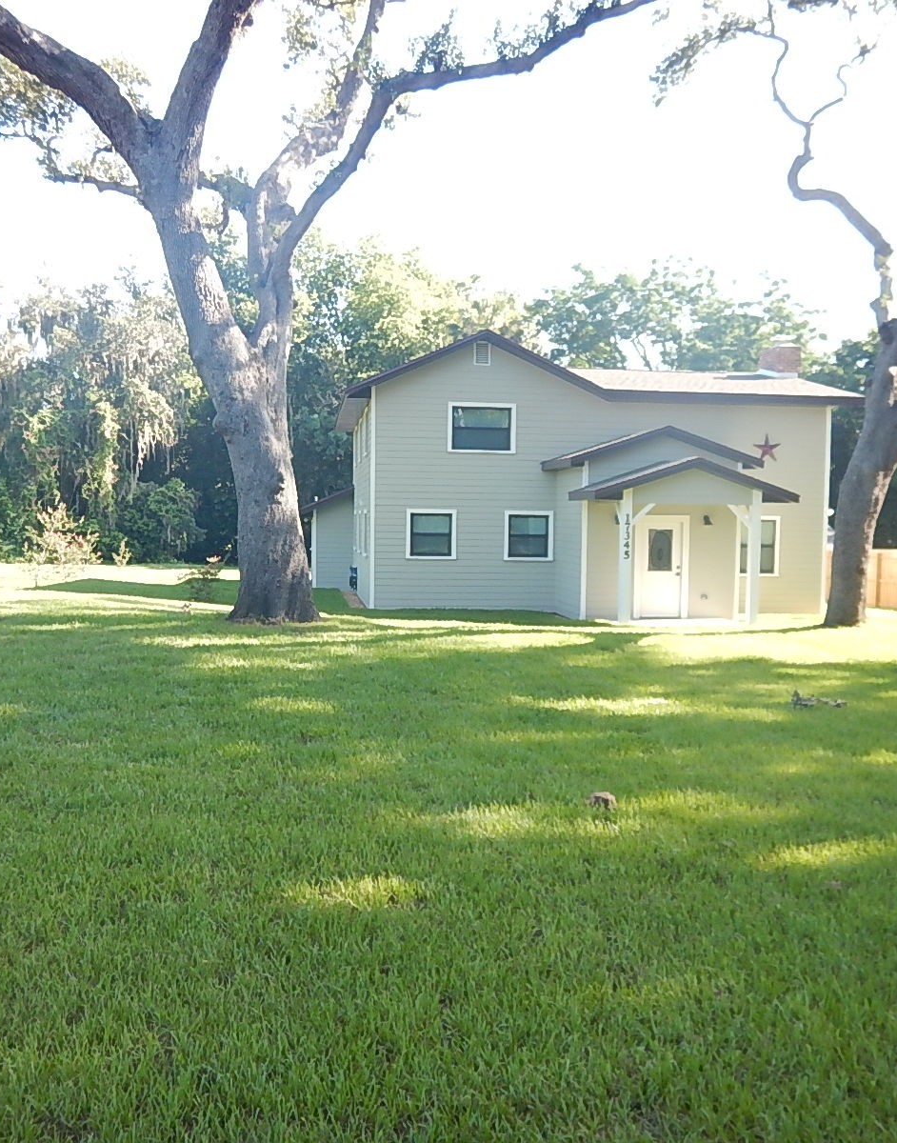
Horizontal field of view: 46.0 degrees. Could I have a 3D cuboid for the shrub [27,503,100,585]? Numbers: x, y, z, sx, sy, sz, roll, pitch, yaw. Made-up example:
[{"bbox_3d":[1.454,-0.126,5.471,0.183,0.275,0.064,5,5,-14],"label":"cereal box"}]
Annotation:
[{"bbox_3d":[-11.465,-0.798,31.448,2.200,2.450,2.100,0,2,-8],"label":"shrub"}]

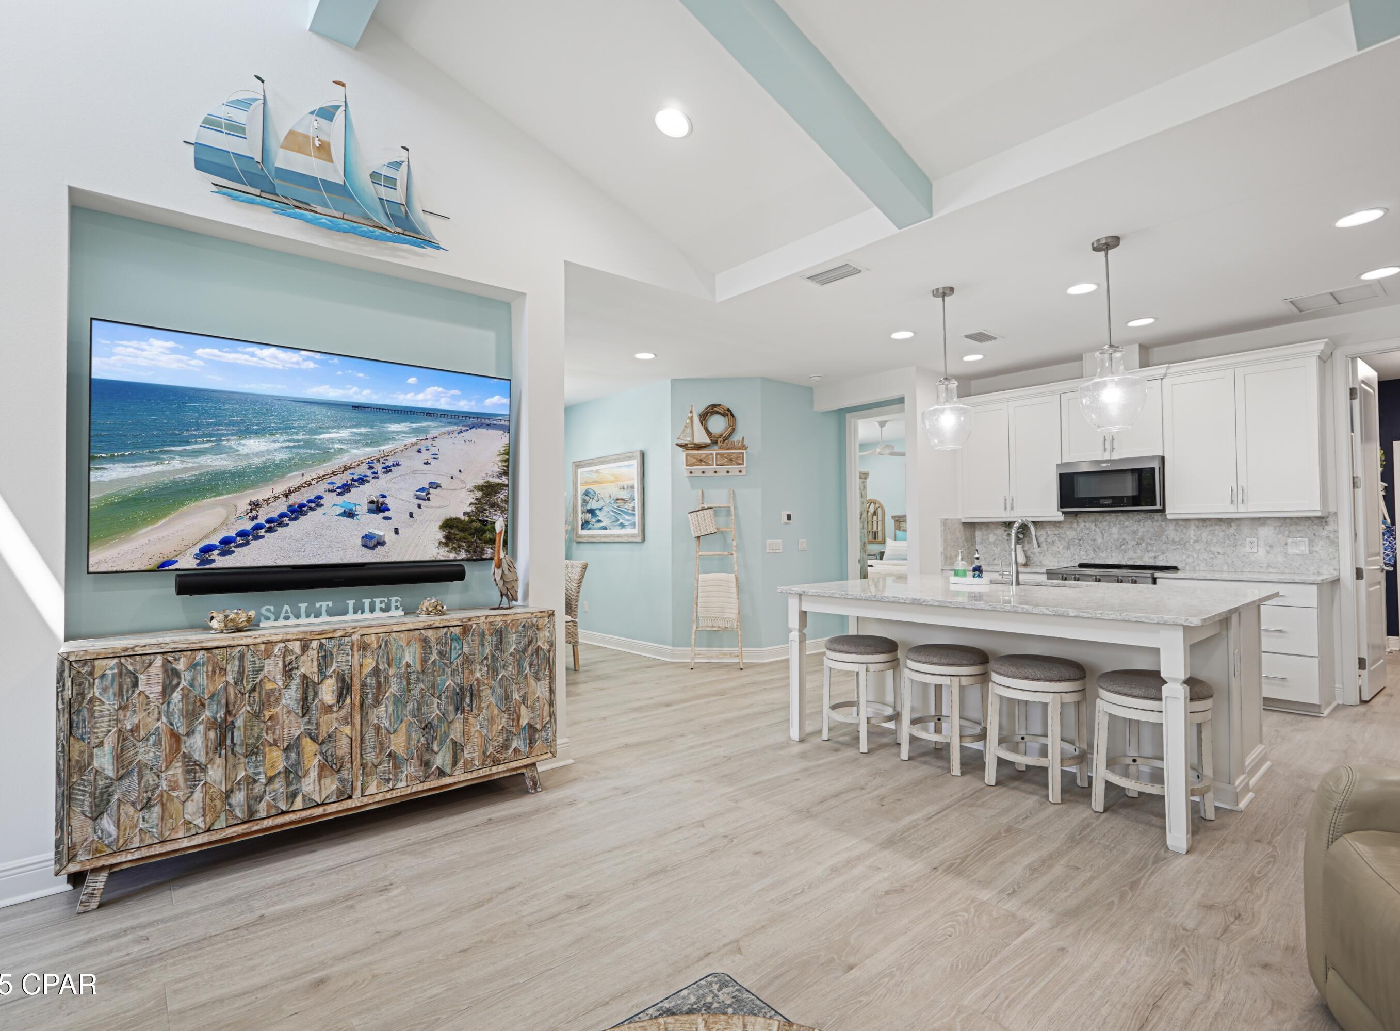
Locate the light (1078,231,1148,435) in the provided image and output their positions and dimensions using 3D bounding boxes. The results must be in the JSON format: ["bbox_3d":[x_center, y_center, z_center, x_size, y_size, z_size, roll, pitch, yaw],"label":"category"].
[{"bbox_3d":[2.125,-0.935,3.347,0.300,0.980,0.300,1,-2,-42],"label":"light"}]

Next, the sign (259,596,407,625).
[{"bbox_3d":[-1.590,0.417,2.820,0.555,0.083,0.040,1,-1,-39],"label":"sign"}]

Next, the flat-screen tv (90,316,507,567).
[{"bbox_3d":[-1.679,-0.253,2.975,1.660,0.962,0.050,1,-1,-39],"label":"flat-screen tv"}]

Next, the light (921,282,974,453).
[{"bbox_3d":[1.533,-0.913,4.029,0.300,0.980,0.300,1,-2,-42],"label":"light"}]

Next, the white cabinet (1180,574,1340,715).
[{"bbox_3d":[3.967,0.901,4.708,0.630,0.900,0.880,1,-2,-42],"label":"white cabinet"}]

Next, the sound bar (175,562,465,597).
[{"bbox_3d":[-1.687,0.291,2.990,1.142,0.087,0.115,1,-2,-38],"label":"sound bar"}]

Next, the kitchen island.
[{"bbox_3d":[1.808,0.887,3.752,1.600,0.912,2.120,1,-2,-42],"label":"kitchen island"}]

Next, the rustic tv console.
[{"bbox_3d":[-1.499,0.893,2.741,1.720,0.874,0.360,1,-1,-39],"label":"rustic tv console"}]

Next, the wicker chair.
[{"bbox_3d":[-1.379,0.897,5.818,0.600,0.980,0.480,1,-1,-39],"label":"wicker chair"}]

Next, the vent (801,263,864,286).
[{"bbox_3d":[0.785,-1.403,3.776,0.190,0.020,0.330,1,-2,-42],"label":"vent"}]

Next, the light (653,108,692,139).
[{"bbox_3d":[-0.131,-1.911,3.131,0.190,0.030,0.190,13,-12,3],"label":"light"}]

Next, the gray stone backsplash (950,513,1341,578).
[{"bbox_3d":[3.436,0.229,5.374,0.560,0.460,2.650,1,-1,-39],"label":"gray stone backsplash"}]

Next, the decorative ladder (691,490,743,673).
[{"bbox_3d":[0.153,0.562,5.953,0.460,1.640,0.350,0,-1,3],"label":"decorative ladder"}]

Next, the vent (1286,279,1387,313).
[{"bbox_3d":[4.164,-1.416,4.229,0.450,0.025,0.440,1,-2,-42],"label":"vent"}]

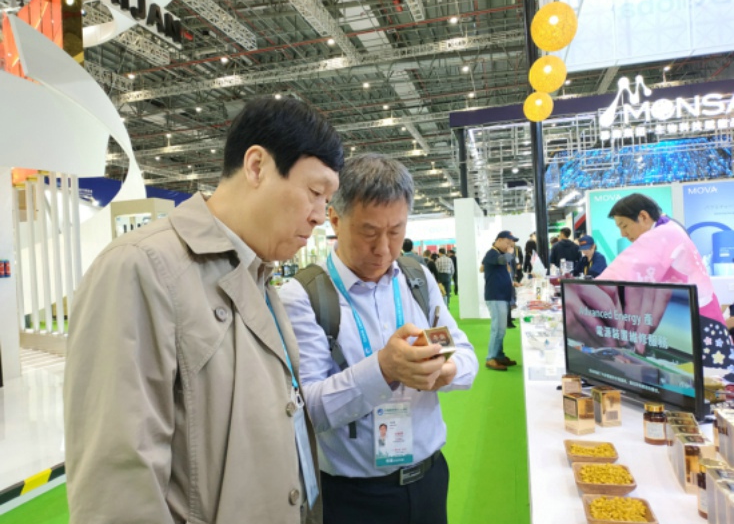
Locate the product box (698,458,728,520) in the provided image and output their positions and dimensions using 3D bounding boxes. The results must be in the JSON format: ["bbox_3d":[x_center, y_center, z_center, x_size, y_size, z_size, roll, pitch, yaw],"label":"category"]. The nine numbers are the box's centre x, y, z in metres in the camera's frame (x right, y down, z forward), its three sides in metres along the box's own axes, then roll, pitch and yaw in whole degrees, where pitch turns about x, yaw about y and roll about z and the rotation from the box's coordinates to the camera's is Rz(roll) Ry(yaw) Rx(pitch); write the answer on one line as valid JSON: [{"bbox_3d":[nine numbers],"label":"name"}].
[{"bbox_3d":[0.576,0.378,0.842,0.045,0.085,0.045,-4,-1,37],"label":"product box"}]

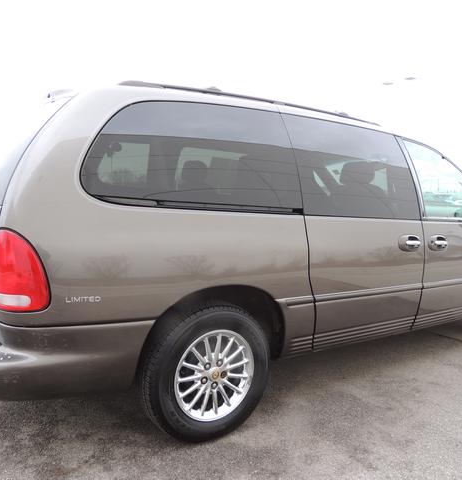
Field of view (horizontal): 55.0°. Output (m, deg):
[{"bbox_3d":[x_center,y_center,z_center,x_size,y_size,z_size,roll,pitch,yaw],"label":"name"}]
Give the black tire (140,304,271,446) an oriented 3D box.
[{"bbox_3d":[-0.119,0.646,2.214,0.670,0.670,0.220,-3,6,-33],"label":"black tire"}]

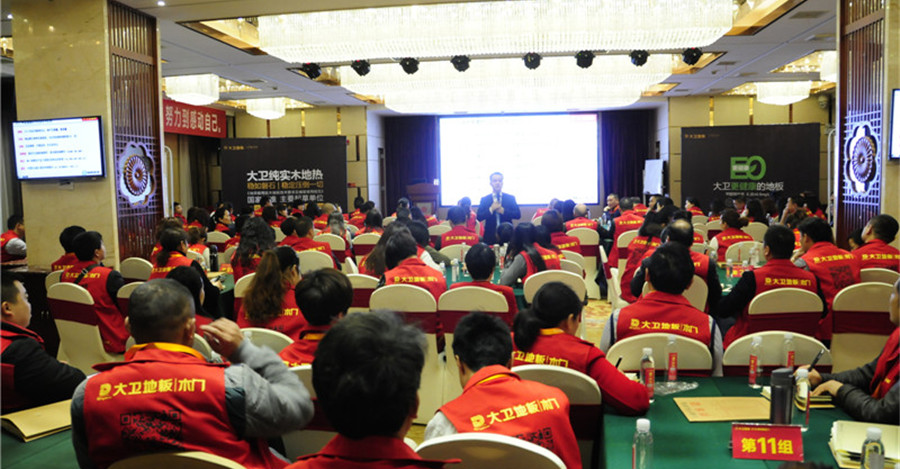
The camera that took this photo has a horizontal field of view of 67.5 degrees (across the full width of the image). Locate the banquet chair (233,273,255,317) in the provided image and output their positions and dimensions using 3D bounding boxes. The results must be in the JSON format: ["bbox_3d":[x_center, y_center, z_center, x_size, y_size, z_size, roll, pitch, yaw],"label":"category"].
[{"bbox_3d":[-1.492,0.743,5.768,0.455,0.930,0.560,0,5,8],"label":"banquet chair"}]

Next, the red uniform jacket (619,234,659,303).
[{"bbox_3d":[1.850,0.318,6.220,0.460,0.600,0.340,2,5,42],"label":"red uniform jacket"}]

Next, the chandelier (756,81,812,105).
[{"bbox_3d":[7.910,-3.444,15.972,1.300,0.600,1.300,-1,5,8],"label":"chandelier"}]

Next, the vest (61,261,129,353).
[{"bbox_3d":[-2.786,0.519,5.326,0.450,0.700,0.340,1,5,22],"label":"vest"}]

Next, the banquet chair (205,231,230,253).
[{"bbox_3d":[-3.397,0.455,10.162,0.450,0.930,0.540,-1,4,6],"label":"banquet chair"}]

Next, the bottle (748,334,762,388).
[{"bbox_3d":[1.324,0.550,2.915,0.060,0.224,0.060,0,5,8],"label":"bottle"}]

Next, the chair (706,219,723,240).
[{"bbox_3d":[4.286,0.215,10.758,0.455,0.930,0.560,0,5,12],"label":"chair"}]

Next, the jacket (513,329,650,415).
[{"bbox_3d":[0.422,0.645,2.518,0.560,0.550,0.420,1,4,28],"label":"jacket"}]

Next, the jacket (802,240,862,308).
[{"bbox_3d":[2.659,0.354,4.671,0.450,0.620,0.270,-2,4,-15],"label":"jacket"}]

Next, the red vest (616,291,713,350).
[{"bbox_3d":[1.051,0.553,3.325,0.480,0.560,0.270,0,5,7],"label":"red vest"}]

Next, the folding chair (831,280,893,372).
[{"bbox_3d":[2.743,0.756,4.564,0.460,0.950,0.550,0,5,13],"label":"folding chair"}]

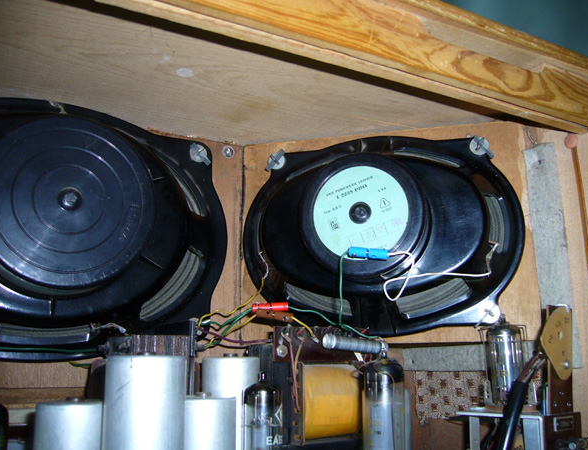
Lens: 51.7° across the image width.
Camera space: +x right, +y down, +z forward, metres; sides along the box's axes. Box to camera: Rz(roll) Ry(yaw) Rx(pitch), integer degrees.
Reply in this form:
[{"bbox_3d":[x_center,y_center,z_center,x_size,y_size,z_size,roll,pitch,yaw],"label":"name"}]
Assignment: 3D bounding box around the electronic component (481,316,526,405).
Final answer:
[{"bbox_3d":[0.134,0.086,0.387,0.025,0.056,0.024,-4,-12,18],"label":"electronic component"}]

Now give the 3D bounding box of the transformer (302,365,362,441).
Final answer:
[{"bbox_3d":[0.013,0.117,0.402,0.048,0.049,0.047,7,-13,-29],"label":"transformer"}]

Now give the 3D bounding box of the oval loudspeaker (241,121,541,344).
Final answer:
[{"bbox_3d":[0.052,0.001,0.424,0.210,0.153,0.077,-3,-11,16],"label":"oval loudspeaker"}]

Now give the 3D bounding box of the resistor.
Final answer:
[{"bbox_3d":[0.040,0.077,0.389,0.046,0.011,0.010,12,-16,-28],"label":"resistor"}]

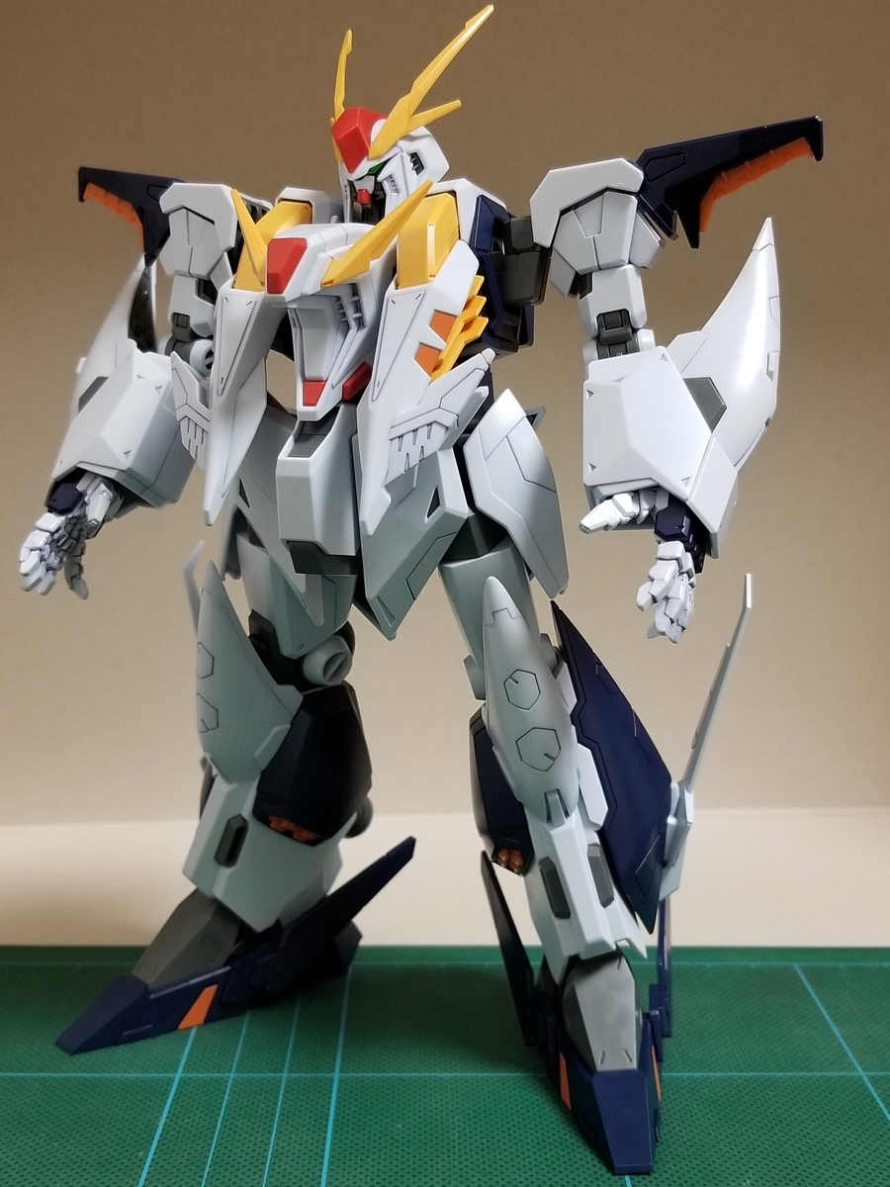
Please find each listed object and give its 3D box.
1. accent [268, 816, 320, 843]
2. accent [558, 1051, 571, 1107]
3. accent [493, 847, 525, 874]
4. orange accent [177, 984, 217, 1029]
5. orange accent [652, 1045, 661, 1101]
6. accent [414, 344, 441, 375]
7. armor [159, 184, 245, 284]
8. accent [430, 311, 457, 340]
[{"bbox_3d":[-0.029,0.045,0.171,0.009,0.005,0.005,-3,16,-16],"label":"accent"},{"bbox_3d":[0.022,0.089,0.163,0.001,0.008,0.006,-6,17,-23],"label":"accent"},{"bbox_3d":[0.012,0.050,0.167,0.005,0.004,0.006,4,16,10],"label":"accent"},{"bbox_3d":[-0.049,0.083,0.178,0.008,0.008,0.002,-4,16,-19],"label":"orange accent"},{"bbox_3d":[0.039,0.088,0.164,0.001,0.008,0.006,7,16,20],"label":"orange accent"},{"bbox_3d":[-0.002,-0.031,0.117,0.002,0.004,0.005,14,20,39],"label":"accent"},{"bbox_3d":[-0.038,-0.060,0.149,0.015,0.017,0.013,7,16,20],"label":"armor"},{"bbox_3d":[0.000,-0.035,0.118,0.002,0.004,0.005,14,20,39],"label":"accent"}]

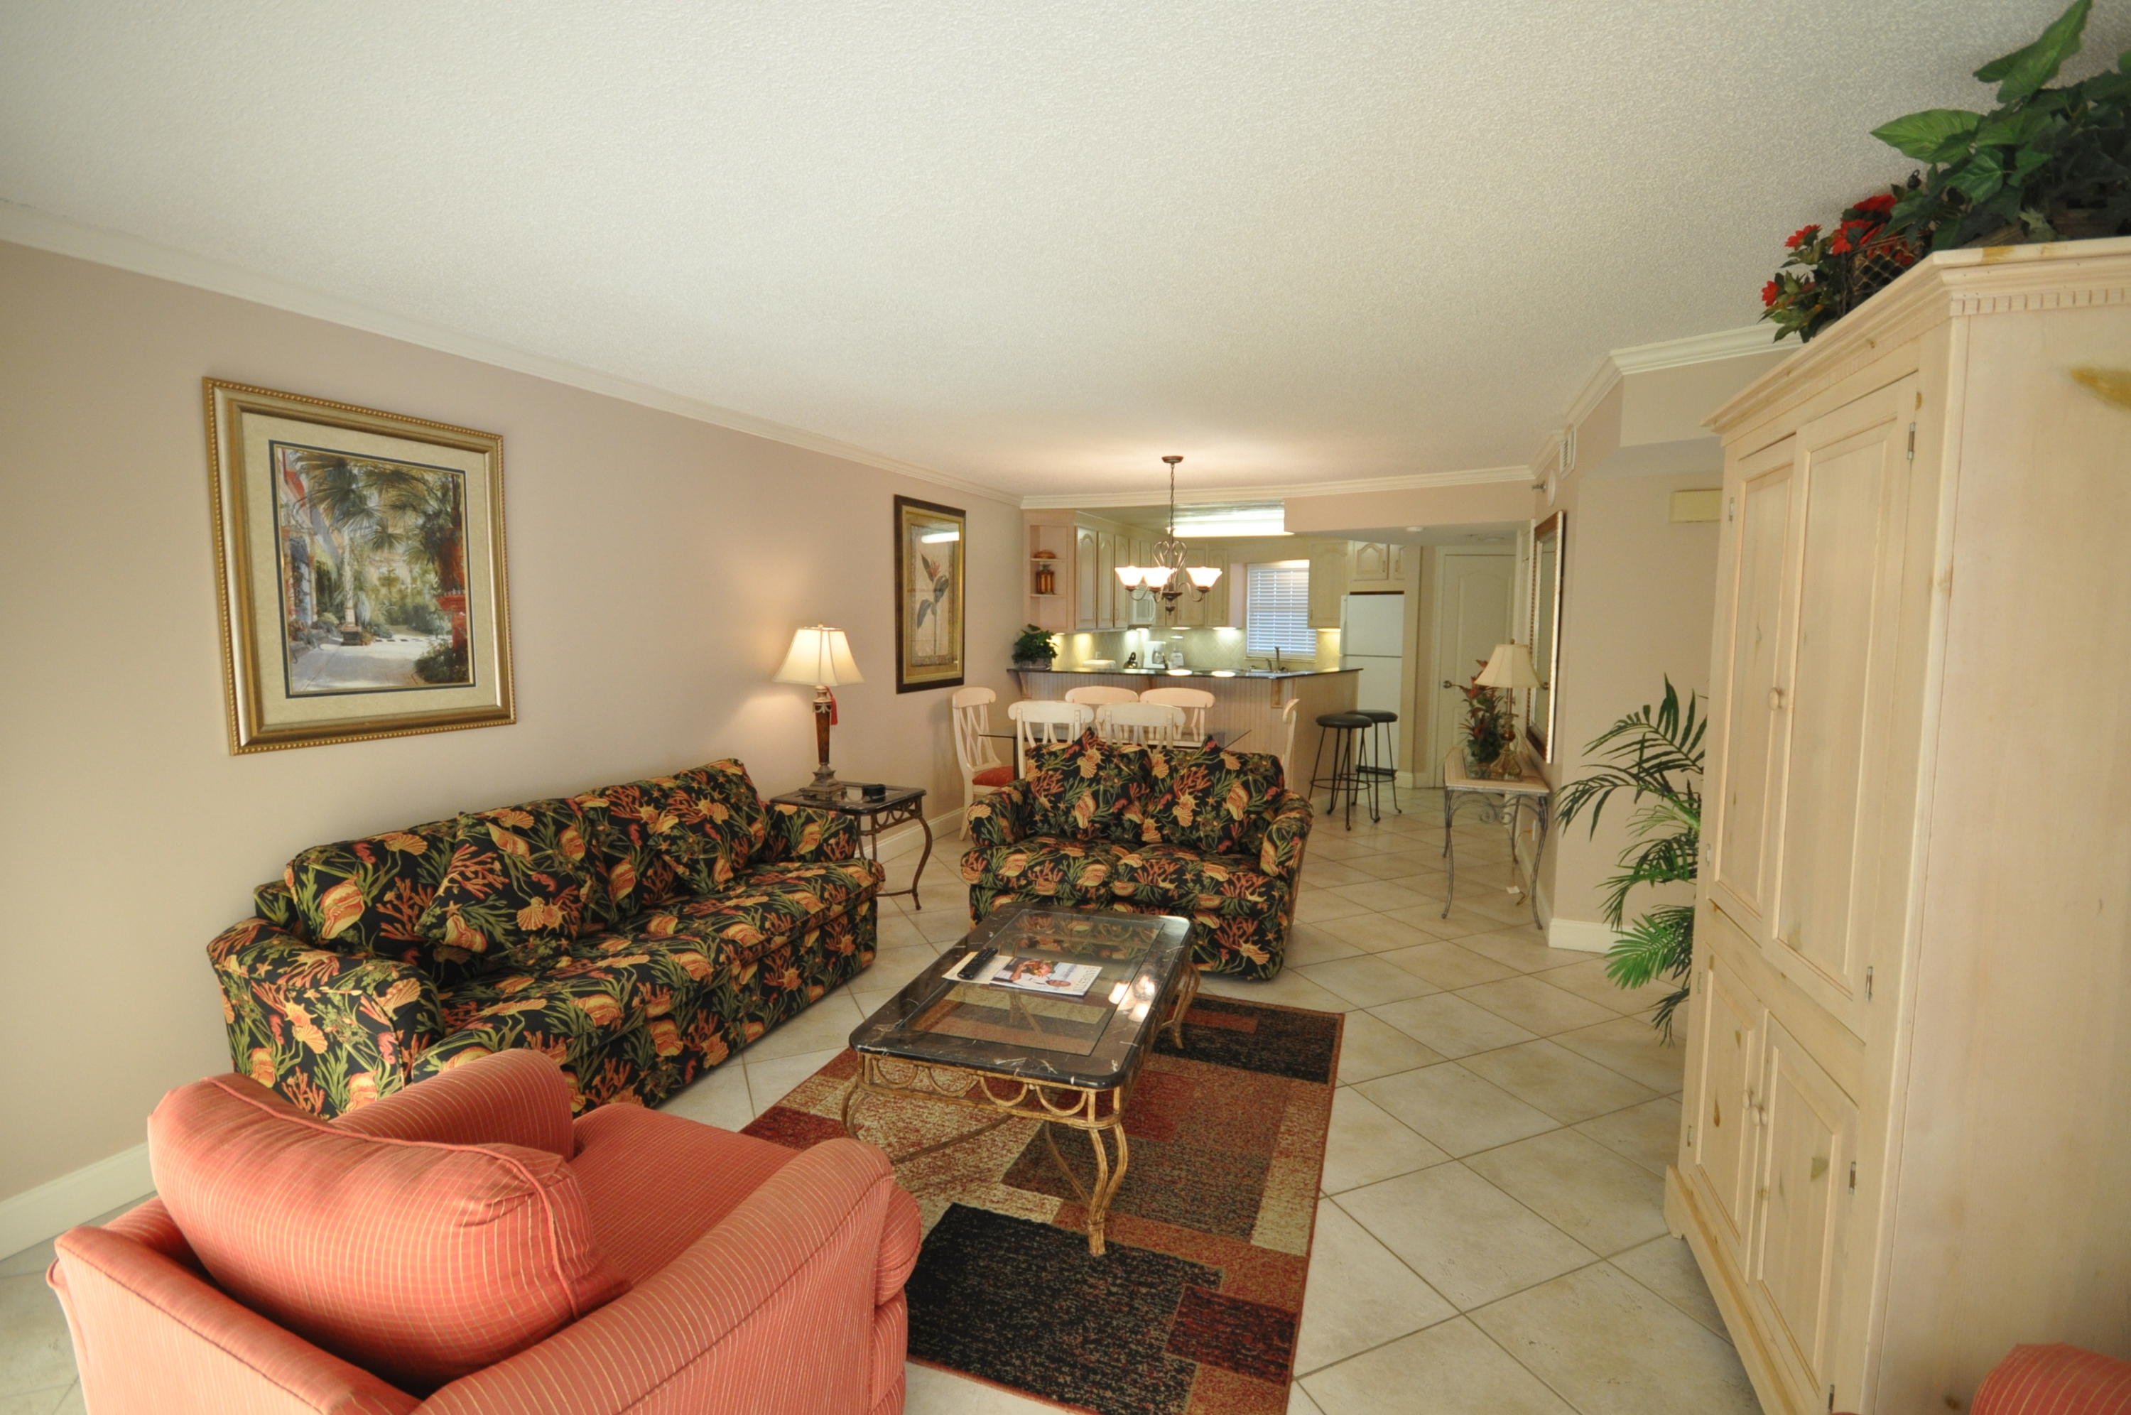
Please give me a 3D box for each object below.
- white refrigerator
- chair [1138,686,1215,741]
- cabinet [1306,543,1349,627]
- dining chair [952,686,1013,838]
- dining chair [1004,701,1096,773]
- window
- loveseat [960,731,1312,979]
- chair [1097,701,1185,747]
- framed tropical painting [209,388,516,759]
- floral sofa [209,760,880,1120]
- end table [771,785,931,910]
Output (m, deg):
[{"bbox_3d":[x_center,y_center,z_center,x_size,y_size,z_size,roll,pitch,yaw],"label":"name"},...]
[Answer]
[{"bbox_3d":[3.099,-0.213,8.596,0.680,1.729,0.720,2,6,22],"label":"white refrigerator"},{"bbox_3d":[0.697,0.381,6.119,0.540,1.000,0.540,2,6,21],"label":"chair"},{"bbox_3d":[2.634,-1.200,8.829,0.400,0.818,0.310,2,6,22],"label":"cabinet"},{"bbox_3d":[-0.397,0.374,6.104,0.560,1.019,0.510,2,6,22],"label":"dining chair"},{"bbox_3d":[-0.003,0.441,5.516,0.540,1.000,0.540,2,6,21],"label":"dining chair"},{"bbox_3d":[2.194,-1.000,9.044,0.750,0.990,0.100,2,6,21],"label":"window"},{"bbox_3d":[0.372,0.643,4.200,1.530,0.840,0.900,2,6,21],"label":"loveseat"},{"bbox_3d":[0.516,0.445,5.328,0.510,1.019,0.560,2,6,22],"label":"chair"},{"bbox_3d":[-2.074,-0.400,2.702,0.050,0.970,0.785,2,6,22],"label":"framed tropical painting"},{"bbox_3d":[-1.525,0.751,3.027,0.900,0.860,1.920,2,6,21],"label":"floral sofa"},{"bbox_3d":[-1.075,0.737,4.415,0.564,0.603,0.564,2,6,22],"label":"end table"}]

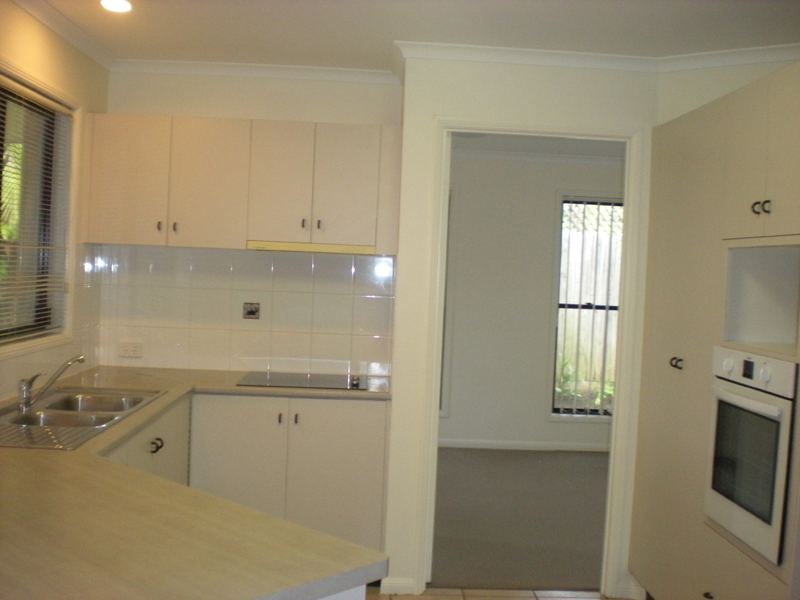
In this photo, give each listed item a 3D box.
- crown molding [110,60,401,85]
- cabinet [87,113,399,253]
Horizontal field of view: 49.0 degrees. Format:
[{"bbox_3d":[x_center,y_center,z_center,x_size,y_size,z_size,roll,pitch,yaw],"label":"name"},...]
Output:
[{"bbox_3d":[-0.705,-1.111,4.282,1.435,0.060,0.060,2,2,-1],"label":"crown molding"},{"bbox_3d":[-0.725,-0.534,4.179,1.435,0.591,0.314,2,2,-1],"label":"cabinet"}]

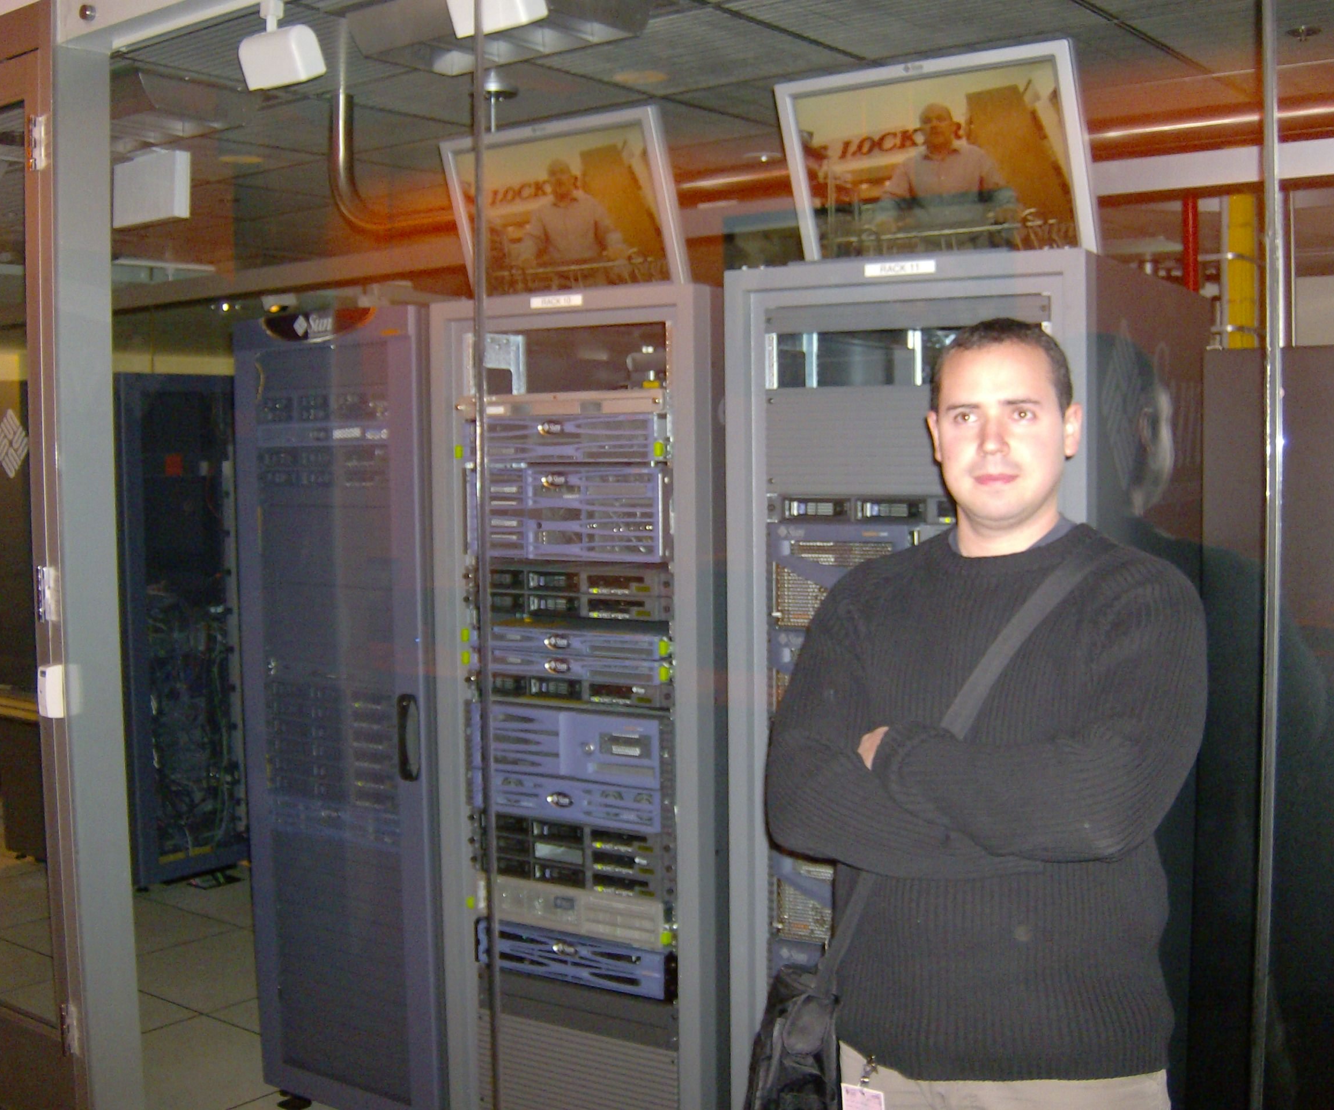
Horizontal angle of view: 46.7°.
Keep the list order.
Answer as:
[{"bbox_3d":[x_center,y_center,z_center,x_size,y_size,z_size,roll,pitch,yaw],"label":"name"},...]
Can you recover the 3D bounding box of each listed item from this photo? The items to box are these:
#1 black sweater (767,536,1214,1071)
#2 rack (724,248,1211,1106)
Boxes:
[{"bbox_3d":[0.382,0.281,1.850,0.520,0.640,0.330,1,4,20],"label":"black sweater"},{"bbox_3d":[0.625,0.449,2.958,0.610,1.910,1.020,2,5,29],"label":"rack"}]

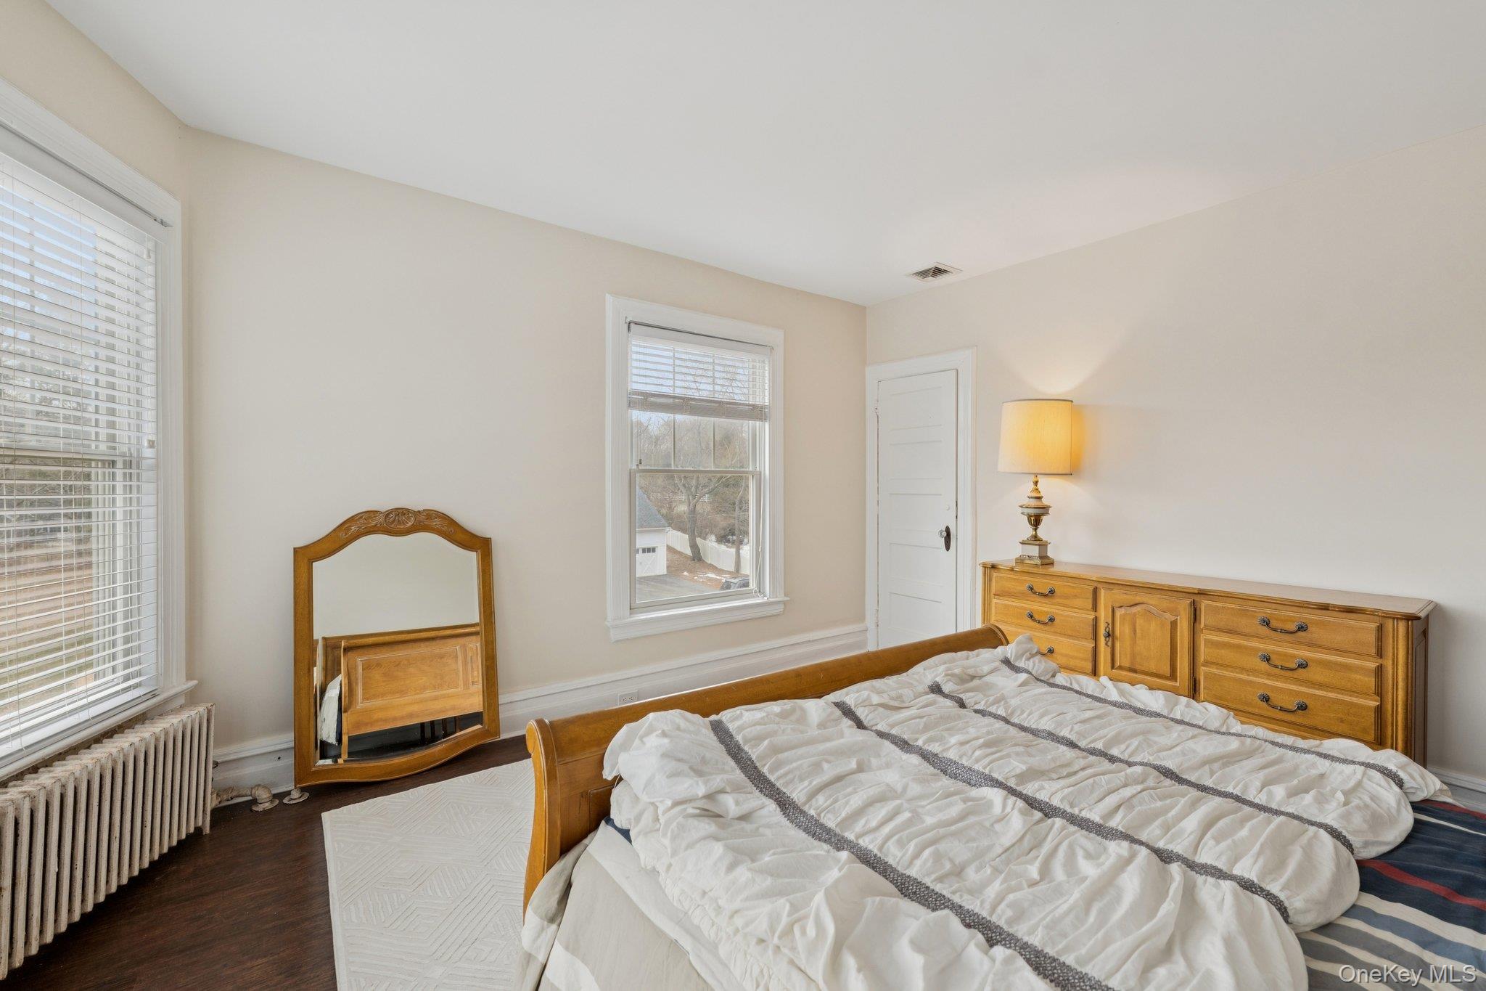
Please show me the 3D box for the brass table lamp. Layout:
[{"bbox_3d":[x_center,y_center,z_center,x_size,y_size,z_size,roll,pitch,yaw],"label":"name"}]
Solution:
[{"bbox_3d":[1.589,-0.071,3.132,0.362,0.888,0.362,0,1,-36],"label":"brass table lamp"}]

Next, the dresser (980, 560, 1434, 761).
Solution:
[{"bbox_3d":[1.916,0.799,2.615,0.500,0.837,1.550,0,1,-36],"label":"dresser"}]

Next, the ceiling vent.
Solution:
[{"bbox_3d":[1.199,-1.397,3.638,0.247,0.025,0.247,0,1,-36],"label":"ceiling vent"}]

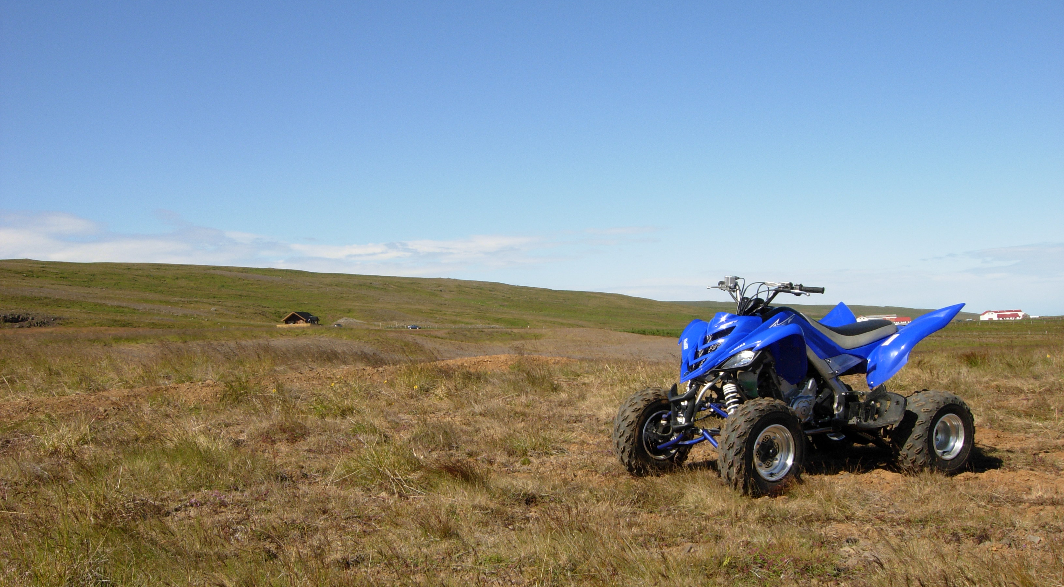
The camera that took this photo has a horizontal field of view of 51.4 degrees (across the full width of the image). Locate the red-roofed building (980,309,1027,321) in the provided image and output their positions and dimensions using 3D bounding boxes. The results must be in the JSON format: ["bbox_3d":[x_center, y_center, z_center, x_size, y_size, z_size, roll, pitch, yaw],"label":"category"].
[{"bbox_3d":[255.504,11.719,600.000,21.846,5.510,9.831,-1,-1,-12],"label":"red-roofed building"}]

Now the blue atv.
[{"bbox_3d":[1.522,0.490,6.391,1.850,1.140,1.160,-1,-1,-29],"label":"blue atv"}]

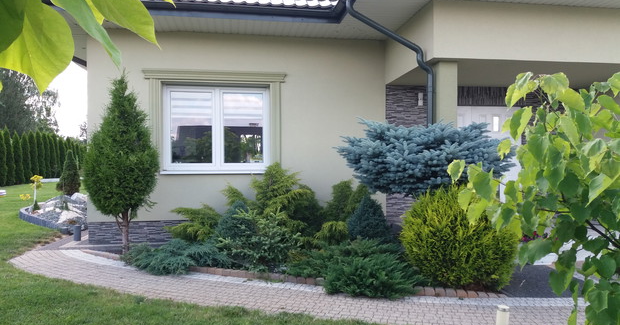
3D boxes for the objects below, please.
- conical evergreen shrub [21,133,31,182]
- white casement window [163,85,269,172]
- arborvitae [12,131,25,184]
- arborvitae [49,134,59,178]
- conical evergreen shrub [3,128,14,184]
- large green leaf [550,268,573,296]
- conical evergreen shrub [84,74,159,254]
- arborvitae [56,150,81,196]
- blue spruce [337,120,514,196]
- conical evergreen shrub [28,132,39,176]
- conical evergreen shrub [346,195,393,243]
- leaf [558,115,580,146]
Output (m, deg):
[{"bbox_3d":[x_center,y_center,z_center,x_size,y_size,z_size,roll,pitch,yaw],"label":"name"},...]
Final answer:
[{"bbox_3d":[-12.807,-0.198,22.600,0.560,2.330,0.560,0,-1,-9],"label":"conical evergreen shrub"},{"bbox_3d":[-1.592,-0.564,8.492,1.750,1.440,0.100,0,-1,-9],"label":"white casement window"},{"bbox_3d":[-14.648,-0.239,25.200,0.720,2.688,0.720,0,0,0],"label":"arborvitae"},{"bbox_3d":[-16.111,-0.408,31.500,0.750,2.764,0.750,0,0,0],"label":"arborvitae"},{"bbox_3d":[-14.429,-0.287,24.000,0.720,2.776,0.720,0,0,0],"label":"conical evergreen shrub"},{"bbox_3d":[1.053,0.502,2.100,0.090,0.115,0.050,-1,-1,24],"label":"large green leaf"},{"bbox_3d":[-2.744,0.029,7.300,1.070,2.620,1.050,0,0,0],"label":"conical evergreen shrub"},{"bbox_3d":[-7.464,0.317,15.500,0.750,1.499,0.750,0,0,0],"label":"arborvitae"},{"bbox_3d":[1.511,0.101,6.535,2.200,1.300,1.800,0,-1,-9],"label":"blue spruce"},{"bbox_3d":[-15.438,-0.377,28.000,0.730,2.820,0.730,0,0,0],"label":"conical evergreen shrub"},{"bbox_3d":[0.859,0.916,7.300,0.660,0.860,0.620,0,-1,-9],"label":"conical evergreen shrub"},{"bbox_3d":[1.035,-0.128,2.000,0.090,0.128,0.060,0,0,19],"label":"leaf"}]

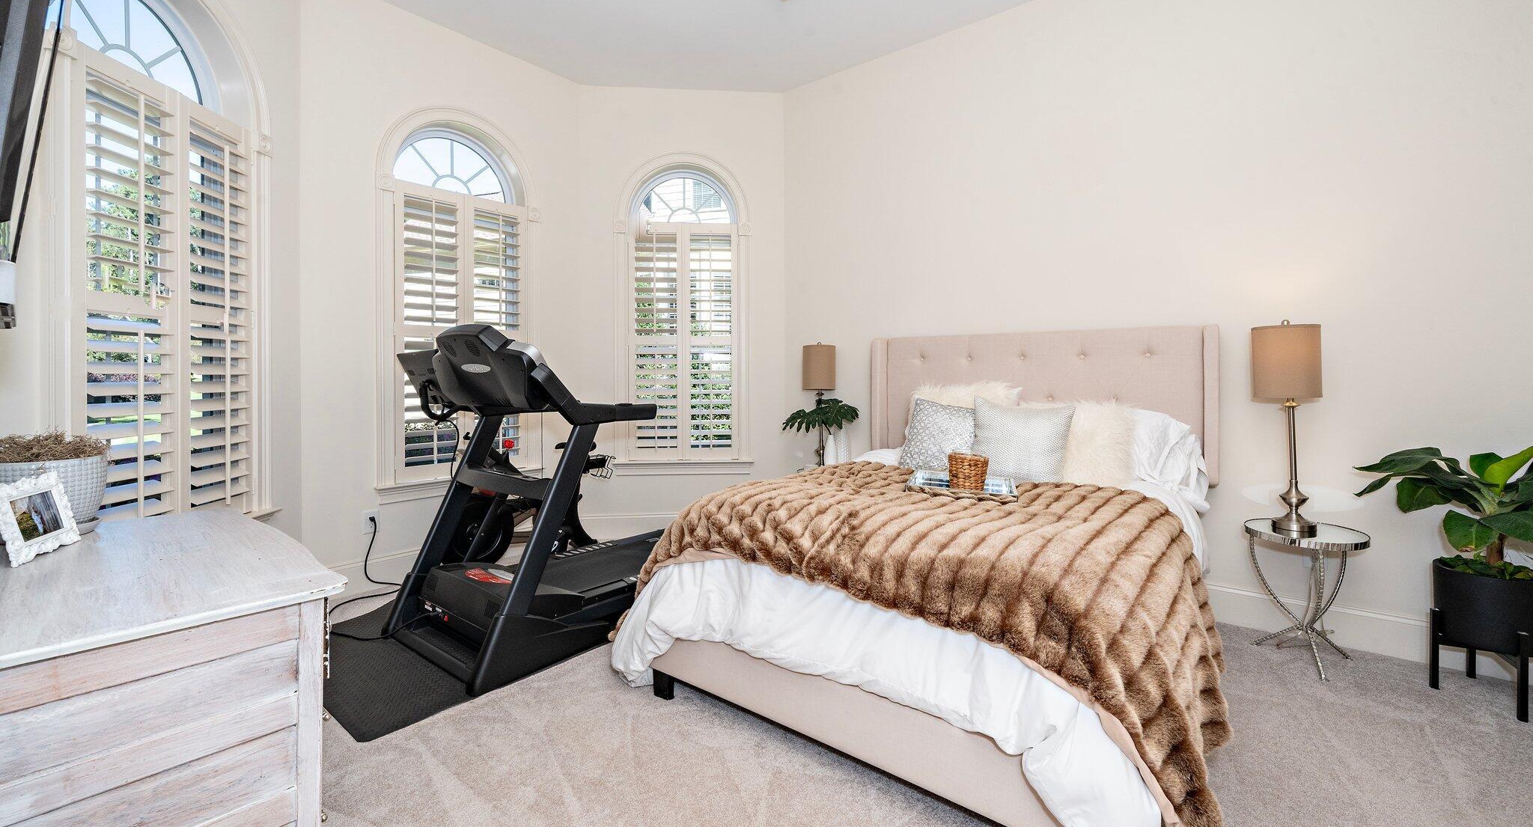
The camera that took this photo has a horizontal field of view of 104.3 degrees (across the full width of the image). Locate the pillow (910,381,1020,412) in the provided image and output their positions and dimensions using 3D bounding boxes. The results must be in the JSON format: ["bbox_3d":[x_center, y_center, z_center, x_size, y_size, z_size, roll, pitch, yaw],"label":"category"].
[{"bbox_3d":[1.053,0.082,3.279,0.540,0.470,0.170,2,-15,39],"label":"pillow"}]

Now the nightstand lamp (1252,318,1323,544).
[{"bbox_3d":[2.163,0.052,2.461,0.220,0.871,0.220,2,4,38],"label":"nightstand lamp"}]

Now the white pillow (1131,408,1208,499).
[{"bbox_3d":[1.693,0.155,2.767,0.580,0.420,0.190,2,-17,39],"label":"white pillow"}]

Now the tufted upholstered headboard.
[{"bbox_3d":[1.414,-0.075,3.321,1.764,0.720,0.200,2,4,38],"label":"tufted upholstered headboard"}]

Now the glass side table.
[{"bbox_3d":[2.184,0.733,2.403,0.375,0.522,0.375,2,3,39],"label":"glass side table"}]

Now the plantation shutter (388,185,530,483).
[{"bbox_3d":[-1.820,-0.459,3.627,0.070,1.675,0.832,2,3,39],"label":"plantation shutter"}]

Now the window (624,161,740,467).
[{"bbox_3d":[-0.600,-0.732,4.336,0.855,2.150,0.140,0,3,-6],"label":"window"}]

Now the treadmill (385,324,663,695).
[{"bbox_3d":[-0.785,0.281,3.161,0.833,1.398,1.975,2,4,39],"label":"treadmill"}]

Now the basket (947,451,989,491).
[{"bbox_3d":[0.864,0.249,2.558,0.158,0.142,0.158,2,4,38],"label":"basket"}]

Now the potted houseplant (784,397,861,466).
[{"bbox_3d":[0.360,0.142,3.850,0.460,0.487,0.360,2,3,39],"label":"potted houseplant"}]

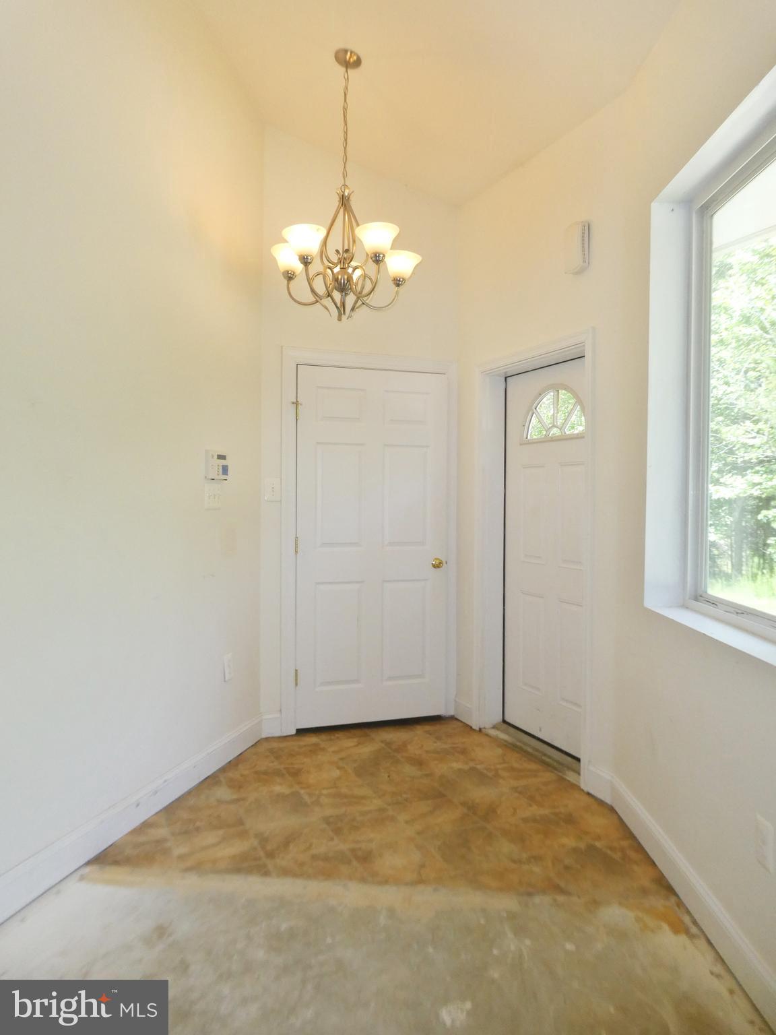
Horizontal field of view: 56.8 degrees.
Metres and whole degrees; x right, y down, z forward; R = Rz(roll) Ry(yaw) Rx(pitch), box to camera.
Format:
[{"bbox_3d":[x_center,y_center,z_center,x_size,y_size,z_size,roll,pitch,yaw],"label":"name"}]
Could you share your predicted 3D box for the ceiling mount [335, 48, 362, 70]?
[{"bbox_3d":[-0.178,-2.037,3.185,0.126,0.030,0.126,14,-4,1],"label":"ceiling mount"}]

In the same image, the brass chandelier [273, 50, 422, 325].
[{"bbox_3d":[-0.185,-1.475,3.200,0.680,1.185,0.660,0,2,0],"label":"brass chandelier"}]

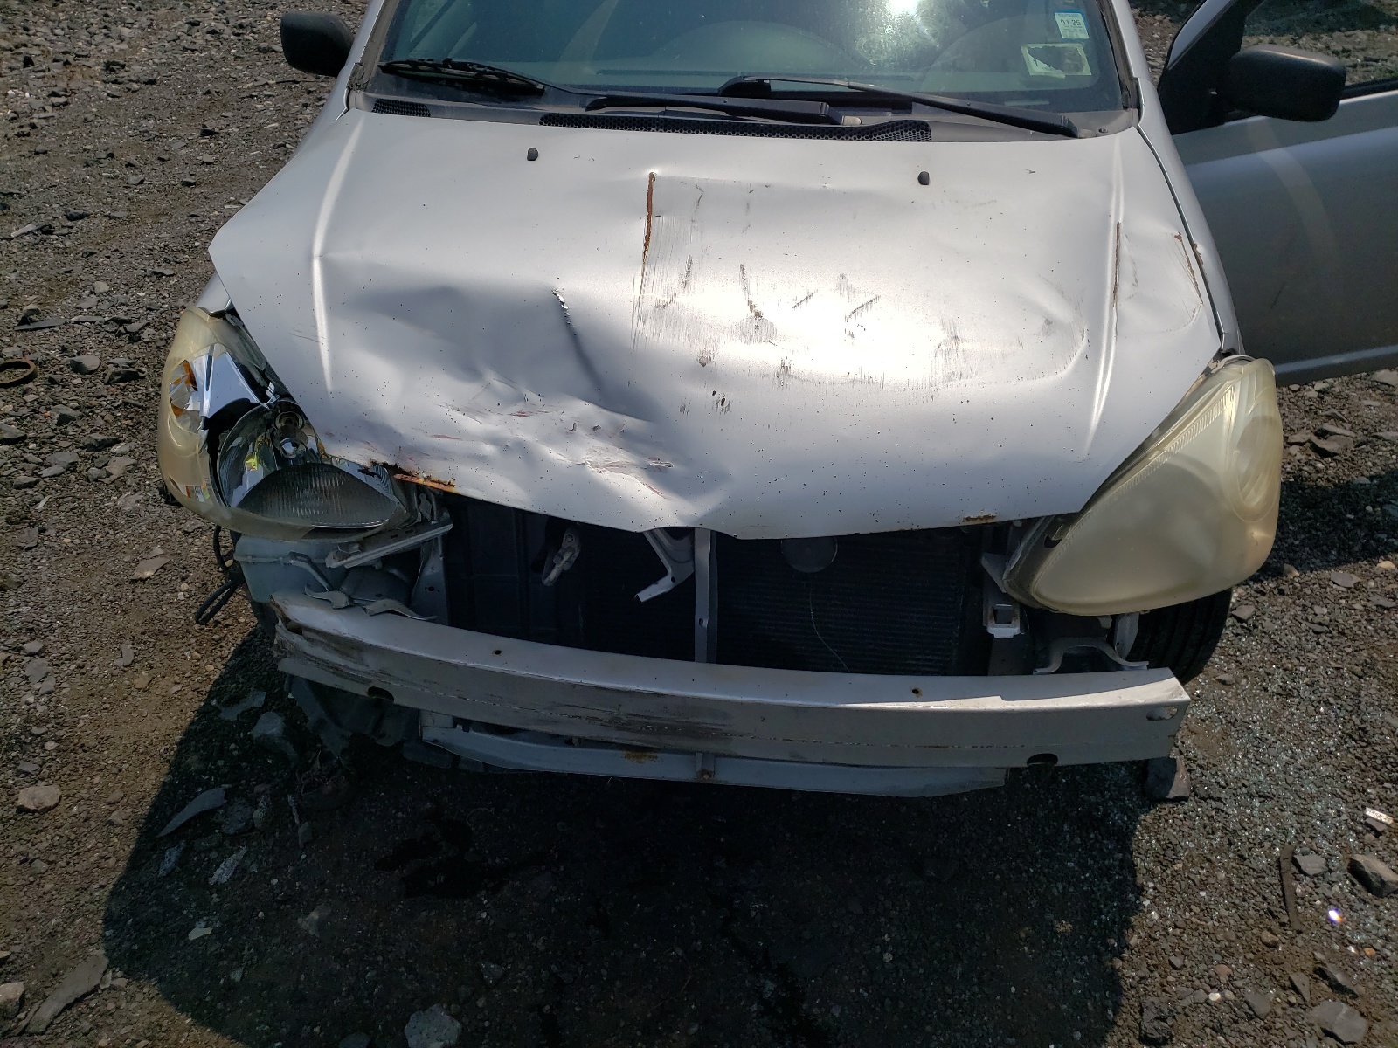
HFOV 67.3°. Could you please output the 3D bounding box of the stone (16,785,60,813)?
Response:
[{"bbox_3d":[-1.146,0.477,1.821,0.066,0.024,0.045,-8,38,-11],"label":"stone"}]

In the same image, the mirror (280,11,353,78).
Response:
[{"bbox_3d":[-0.785,-1.030,2.262,0.185,0.130,0.110,1,34,2],"label":"mirror"}]

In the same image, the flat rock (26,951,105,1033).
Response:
[{"bbox_3d":[-0.919,0.695,1.532,0.047,0.030,0.130,15,37,21],"label":"flat rock"}]

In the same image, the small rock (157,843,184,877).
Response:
[{"bbox_3d":[-0.868,0.554,1.726,0.024,0.015,0.060,8,37,9],"label":"small rock"}]

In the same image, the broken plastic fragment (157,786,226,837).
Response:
[{"bbox_3d":[-0.878,0.503,1.823,0.128,0.022,0.048,-27,43,-34],"label":"broken plastic fragment"}]

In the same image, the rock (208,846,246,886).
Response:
[{"bbox_3d":[-0.786,0.571,1.752,0.029,0.018,0.069,7,39,9],"label":"rock"}]

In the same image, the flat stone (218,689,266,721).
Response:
[{"bbox_3d":[-0.878,0.359,2.039,0.059,0.018,0.093,21,39,28],"label":"flat stone"}]

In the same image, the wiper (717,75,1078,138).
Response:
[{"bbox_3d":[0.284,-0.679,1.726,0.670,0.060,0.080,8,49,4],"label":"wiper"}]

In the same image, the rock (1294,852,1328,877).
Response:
[{"bbox_3d":[1.012,0.564,1.738,0.043,0.023,0.035,-1,37,-2],"label":"rock"}]

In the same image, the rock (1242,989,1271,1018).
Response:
[{"bbox_3d":[0.822,0.707,1.547,0.036,0.020,0.039,-1,37,-2],"label":"rock"}]

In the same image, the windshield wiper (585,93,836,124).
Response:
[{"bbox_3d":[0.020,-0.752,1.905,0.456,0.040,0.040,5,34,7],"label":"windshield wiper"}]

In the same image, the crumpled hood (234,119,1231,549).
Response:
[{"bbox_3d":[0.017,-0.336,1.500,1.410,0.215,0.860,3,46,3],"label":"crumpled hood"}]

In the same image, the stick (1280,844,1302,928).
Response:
[{"bbox_3d":[0.963,0.589,1.708,0.021,0.015,0.165,13,38,15],"label":"stick"}]

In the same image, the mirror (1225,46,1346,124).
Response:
[{"bbox_3d":[1.088,-0.828,1.966,0.110,0.130,0.185,-10,35,-14],"label":"mirror"}]

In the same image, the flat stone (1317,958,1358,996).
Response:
[{"bbox_3d":[0.952,0.681,1.562,0.037,0.022,0.056,-8,35,-12],"label":"flat stone"}]

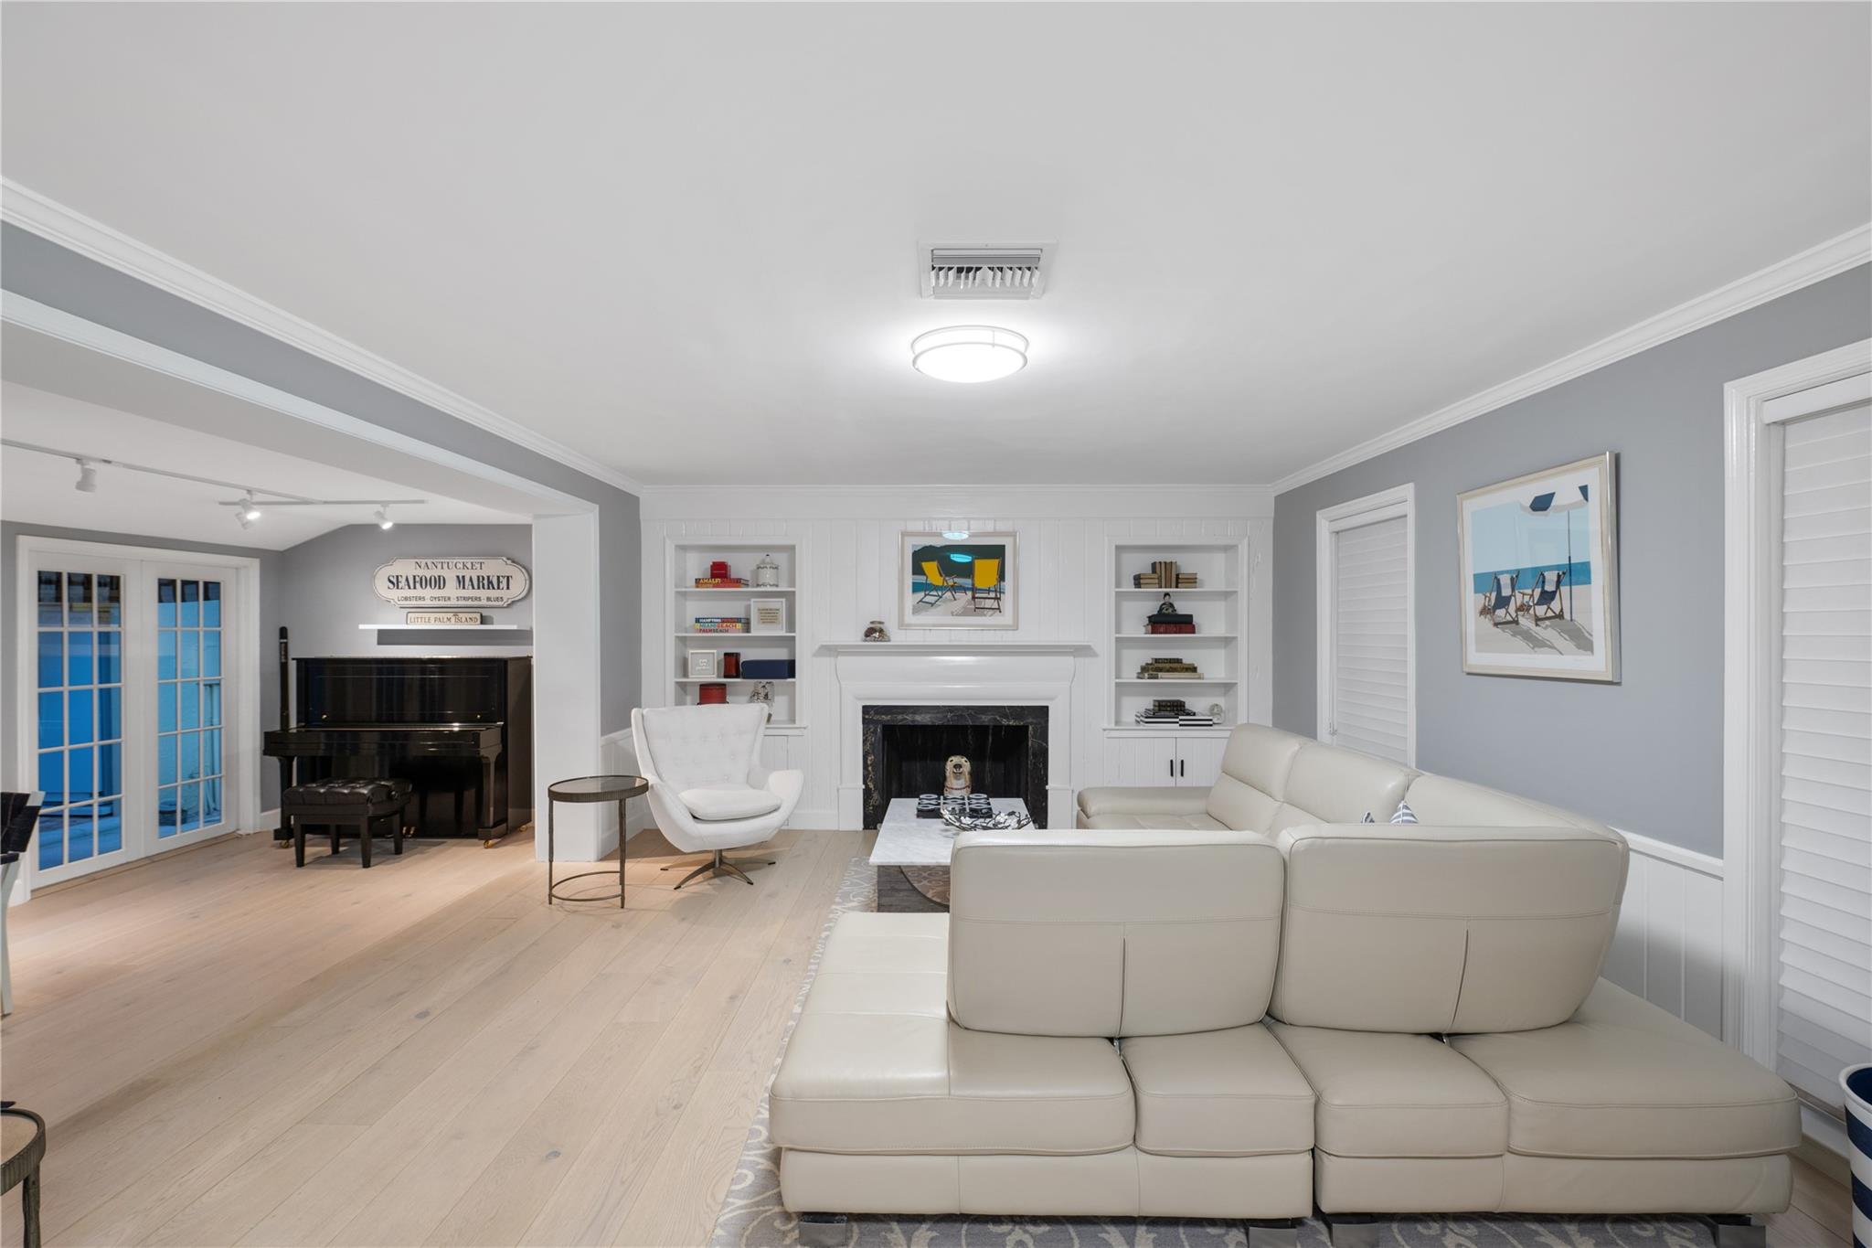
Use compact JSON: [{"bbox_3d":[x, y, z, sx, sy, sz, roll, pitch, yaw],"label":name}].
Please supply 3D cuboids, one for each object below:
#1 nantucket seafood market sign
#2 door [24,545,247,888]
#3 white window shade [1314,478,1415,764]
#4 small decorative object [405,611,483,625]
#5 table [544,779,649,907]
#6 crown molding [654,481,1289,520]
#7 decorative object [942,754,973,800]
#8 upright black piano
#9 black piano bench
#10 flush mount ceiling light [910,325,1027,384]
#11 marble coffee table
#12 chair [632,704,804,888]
[{"bbox_3d":[-3.604,-0.312,6.191,1.165,0.385,0.040,0,0,0],"label":"nantucket seafood market sign"},{"bbox_3d":[-4.916,0.528,5.200,0.120,1.940,1.430,0,0,0],"label":"door"},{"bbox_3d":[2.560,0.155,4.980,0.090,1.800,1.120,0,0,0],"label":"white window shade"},{"bbox_3d":[-3.604,-0.038,6.090,0.560,0.095,0.035,0,0,0],"label":"small decorative object"},{"bbox_3d":[-1.818,1.189,4.529,0.510,0.610,0.510,0,0,0],"label":"table"},{"bbox_3d":[0.146,-0.873,6.014,4.630,0.260,0.120,0,0,0],"label":"crown molding"},{"bbox_3d":[0.156,1.232,6.043,0.210,0.540,0.340,0,0,0],"label":"decorative object"},{"bbox_3d":[-3.705,0.871,5.805,1.500,1.260,0.610,0,0,0],"label":"upright black piano"},{"bbox_3d":[-3.696,1.253,5.253,0.570,0.490,0.400,0,0,0],"label":"black piano bench"},{"bbox_3d":[0.123,-0.969,2.980,0.420,0.100,0.420,0,0,0],"label":"flush mount ceiling light"},{"bbox_3d":[0.131,1.278,4.353,0.810,0.430,1.380,0,0,0],"label":"marble coffee table"},{"bbox_3d":[-1.297,0.996,4.928,0.900,1.000,0.860,0,0,-30],"label":"chair"}]

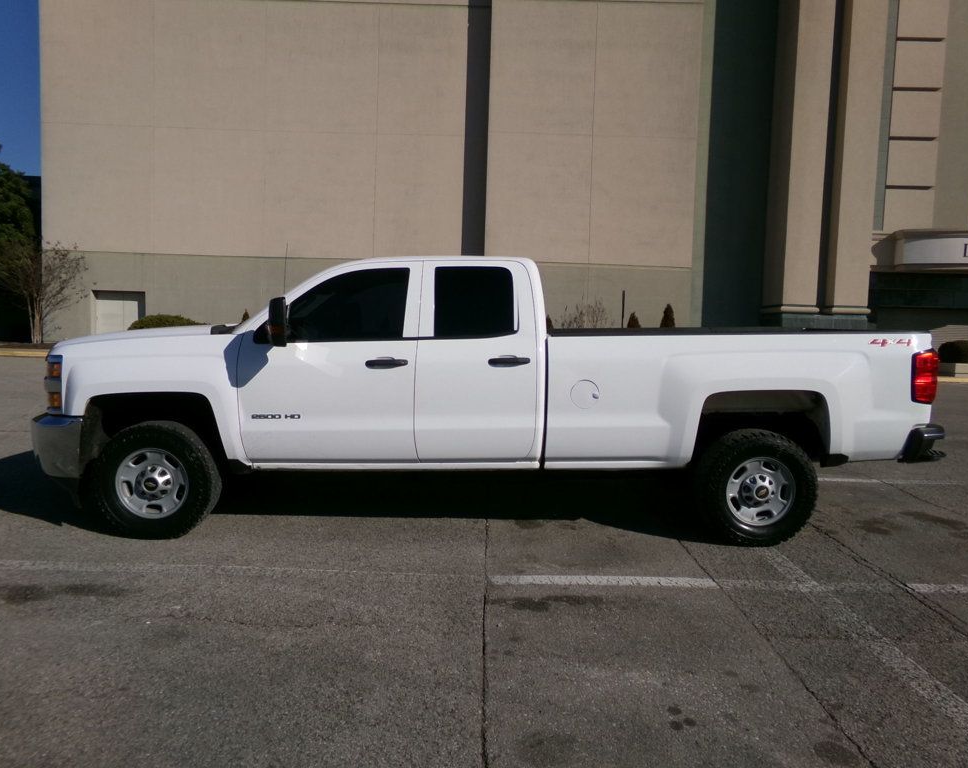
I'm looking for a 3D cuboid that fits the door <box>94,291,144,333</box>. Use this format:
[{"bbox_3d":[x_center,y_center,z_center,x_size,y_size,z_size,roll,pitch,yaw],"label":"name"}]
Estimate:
[{"bbox_3d":[-13.964,-2.529,27.200,1.930,2.100,0.120,2,5,0],"label":"door"}]

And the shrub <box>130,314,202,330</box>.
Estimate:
[{"bbox_3d":[-11.250,-1.866,25.000,2.600,1.200,2.000,2,5,0],"label":"shrub"}]

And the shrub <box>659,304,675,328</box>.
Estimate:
[{"bbox_3d":[6.341,-1.750,24.600,0.650,1.950,0.650,2,5,0],"label":"shrub"}]

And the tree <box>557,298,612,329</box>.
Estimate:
[{"bbox_3d":[3.510,-1.904,24.800,1.800,2.100,1.600,2,5,0],"label":"tree"}]

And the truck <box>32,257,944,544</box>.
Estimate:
[{"bbox_3d":[-0.009,-0.012,5.574,6.320,1.980,2.120,1,5,-2],"label":"truck"}]

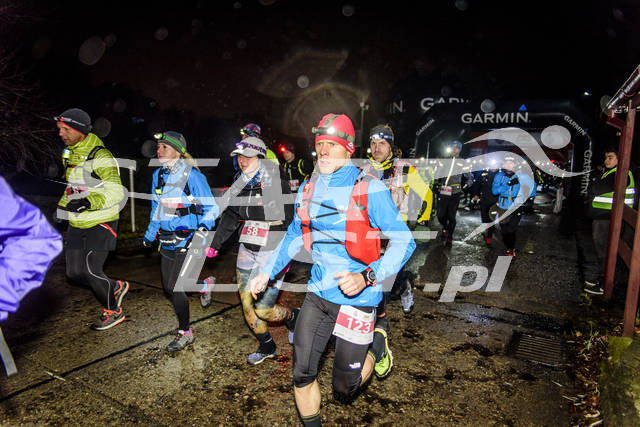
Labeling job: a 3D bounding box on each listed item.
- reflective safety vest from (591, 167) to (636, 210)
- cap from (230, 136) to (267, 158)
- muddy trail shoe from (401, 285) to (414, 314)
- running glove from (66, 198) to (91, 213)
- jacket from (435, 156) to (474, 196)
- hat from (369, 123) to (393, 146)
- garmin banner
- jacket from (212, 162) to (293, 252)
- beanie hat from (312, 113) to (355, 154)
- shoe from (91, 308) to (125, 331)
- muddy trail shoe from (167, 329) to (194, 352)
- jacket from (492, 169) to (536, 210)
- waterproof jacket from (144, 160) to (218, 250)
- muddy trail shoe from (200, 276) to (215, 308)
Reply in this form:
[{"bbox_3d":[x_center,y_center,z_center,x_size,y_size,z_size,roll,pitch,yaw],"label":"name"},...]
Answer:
[{"bbox_3d":[3.393,-0.278,4.950,0.330,0.520,0.440,1,6,-5],"label":"reflective safety vest"},{"bbox_3d":[-0.478,-0.441,2.870,0.180,0.140,0.260,5,8,32],"label":"cap"},{"bbox_3d":[0.824,0.820,4.020,0.105,0.130,0.280,3,32,16],"label":"muddy trail shoe"},{"bbox_3d":[-1.820,-0.061,3.220,0.160,0.100,0.090,-6,8,-14],"label":"running glove"},{"bbox_3d":[2.255,-0.632,7.100,0.540,0.650,0.340,6,8,37],"label":"jacket"},{"bbox_3d":[0.471,-0.592,3.240,0.180,0.165,0.220,5,8,30],"label":"hat"},{"bbox_3d":[3.954,-1.212,9.400,3.500,2.500,0.650,3,7,22],"label":"garmin banner"},{"bbox_3d":[-0.461,-0.069,2.950,0.520,0.580,0.370,5,10,33],"label":"jacket"},{"bbox_3d":[0.067,-0.384,2.050,0.180,0.190,0.220,6,9,32],"label":"beanie hat"},{"bbox_3d":[-1.778,0.876,3.583,0.105,0.120,0.285,8,15,44],"label":"shoe"},{"bbox_3d":[-1.042,0.952,3.200,0.095,0.115,0.255,5,11,36],"label":"muddy trail shoe"},{"bbox_3d":[3.279,-0.418,7.200,0.660,0.680,0.420,4,7,26],"label":"jacket"},{"bbox_3d":[-1.019,-0.066,3.150,0.480,0.630,0.360,5,8,31],"label":"waterproof jacket"},{"bbox_3d":[-0.966,0.679,3.670,0.095,0.260,0.110,4,-15,32],"label":"muddy trail shoe"}]

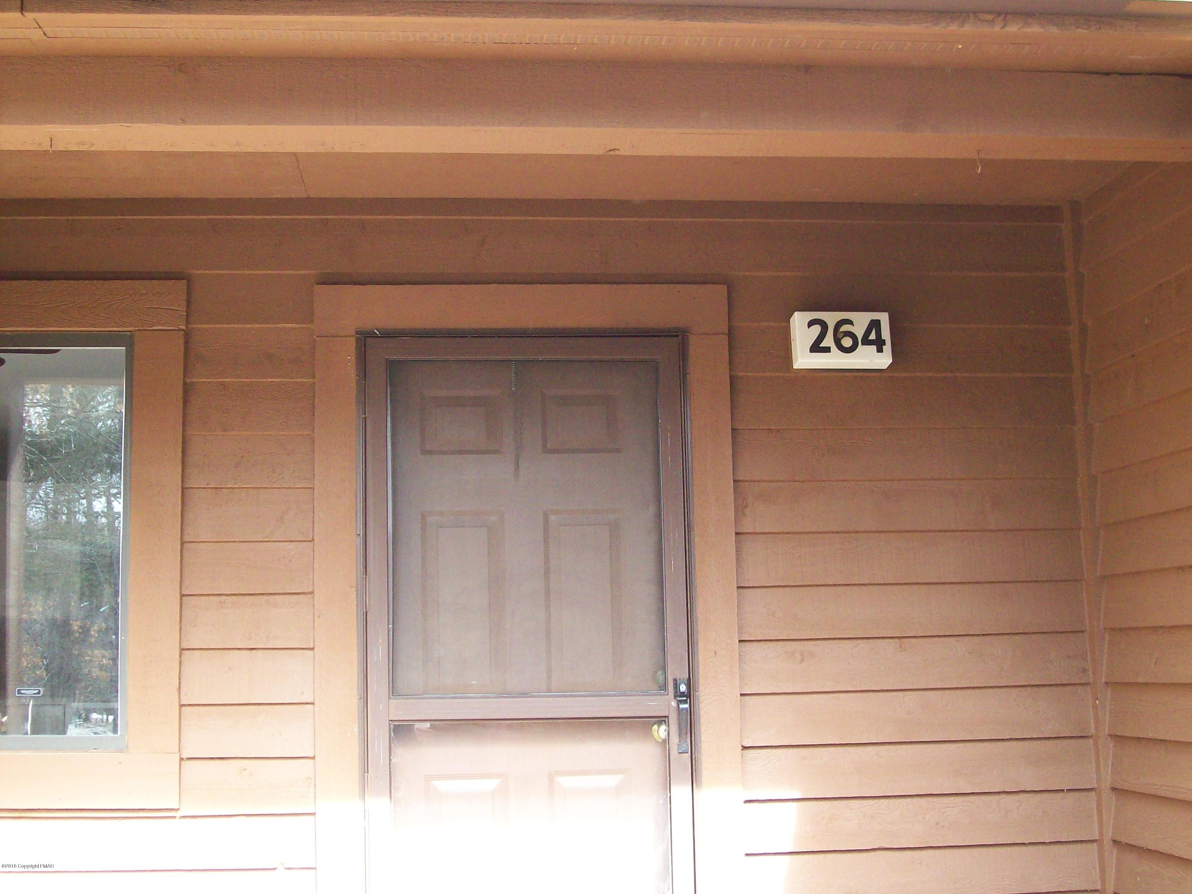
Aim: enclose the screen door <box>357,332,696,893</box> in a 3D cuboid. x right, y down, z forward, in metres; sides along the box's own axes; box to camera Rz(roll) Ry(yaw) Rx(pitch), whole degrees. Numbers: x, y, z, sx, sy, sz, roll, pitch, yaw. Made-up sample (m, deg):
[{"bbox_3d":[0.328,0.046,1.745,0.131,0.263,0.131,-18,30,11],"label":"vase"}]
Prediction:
[{"bbox_3d":[-0.183,0.703,4.301,0.889,2.039,0.045,0,-7,-6],"label":"screen door"}]

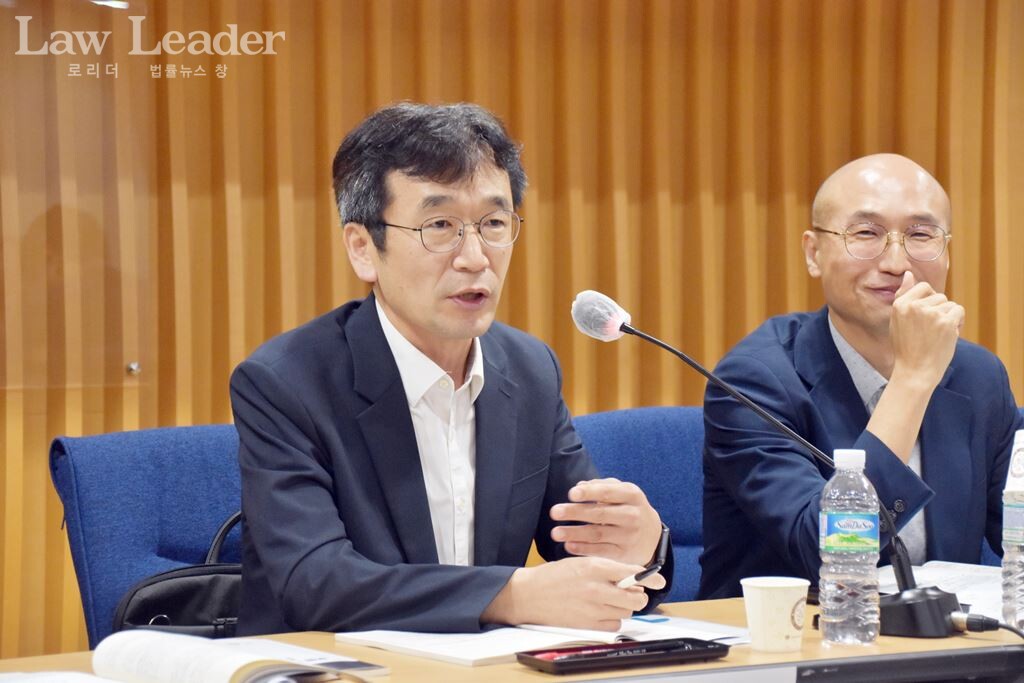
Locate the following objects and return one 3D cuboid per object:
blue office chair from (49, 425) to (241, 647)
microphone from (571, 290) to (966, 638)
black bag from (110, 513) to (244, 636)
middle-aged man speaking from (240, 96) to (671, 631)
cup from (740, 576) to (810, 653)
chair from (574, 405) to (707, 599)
[{"bbox_3d":[-0.185,0.570,3.443,0.540,0.900,0.600,-2,4,-29],"label":"blue office chair"},{"bbox_3d":[0.275,0.129,3.167,0.425,0.365,0.120,1,3,13],"label":"microphone"},{"bbox_3d":[-0.274,0.383,3.521,0.400,0.345,0.120,-2,4,-29],"label":"black bag"},{"bbox_3d":[-0.058,0.383,3.286,0.550,1.290,0.680,-2,4,-29],"label":"middle-aged man speaking"},{"bbox_3d":[0.275,0.284,3.009,0.073,0.072,0.073,0,3,0],"label":"cup"},{"bbox_3d":[0.410,0.552,3.772,0.540,0.900,0.600,-2,4,-29],"label":"chair"}]

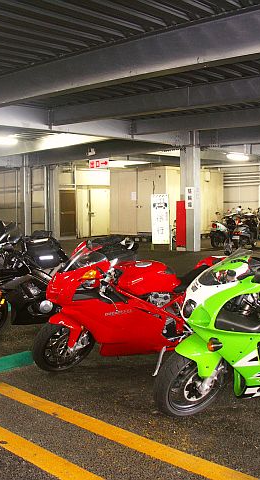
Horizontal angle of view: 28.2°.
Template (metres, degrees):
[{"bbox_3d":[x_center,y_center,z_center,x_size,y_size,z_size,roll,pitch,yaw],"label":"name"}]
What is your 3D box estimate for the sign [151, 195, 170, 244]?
[{"bbox_3d":[0.894,-0.595,15.022,0.540,1.451,0.060,1,5,21],"label":"sign"}]

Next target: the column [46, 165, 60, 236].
[{"bbox_3d":[-3.000,-1.540,20.300,0.340,3.000,0.340,3,6,41],"label":"column"}]

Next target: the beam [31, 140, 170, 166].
[{"bbox_3d":[-1.100,-2.920,17.150,7.300,0.520,0.250,3,6,41],"label":"beam"}]

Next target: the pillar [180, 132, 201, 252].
[{"bbox_3d":[1.685,-1.322,14.491,0.420,3.286,0.300,3,6,43],"label":"pillar"}]

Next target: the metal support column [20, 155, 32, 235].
[{"bbox_3d":[-3.920,-1.630,19.800,0.280,3.200,0.280,3,6,41],"label":"metal support column"}]

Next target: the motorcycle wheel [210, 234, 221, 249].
[{"bbox_3d":[2.742,-0.029,16.212,0.130,0.530,0.530,3,6,42],"label":"motorcycle wheel"}]

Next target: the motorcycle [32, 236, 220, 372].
[{"bbox_3d":[0.062,0.537,4.700,2.060,1.120,0.720,-2,5,-27],"label":"motorcycle"}]

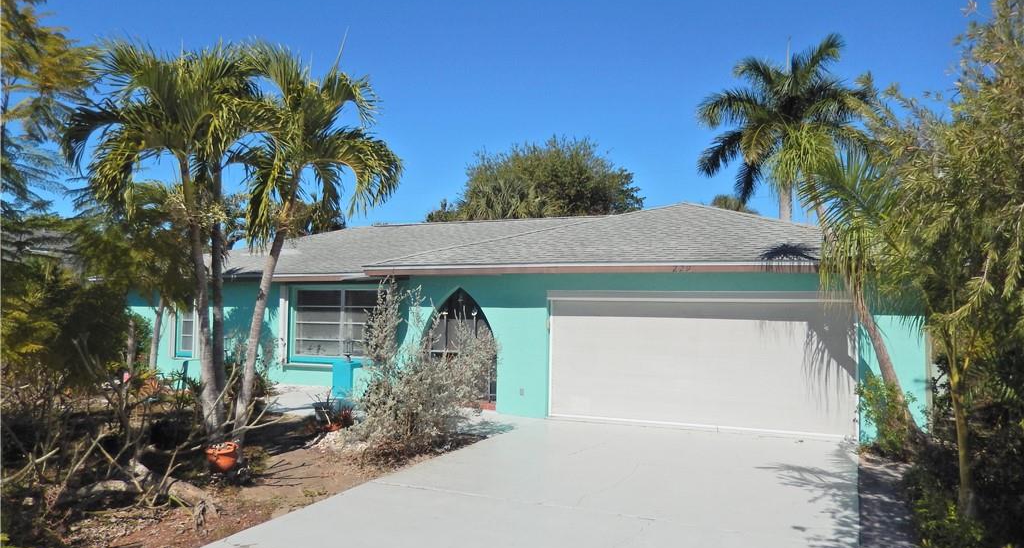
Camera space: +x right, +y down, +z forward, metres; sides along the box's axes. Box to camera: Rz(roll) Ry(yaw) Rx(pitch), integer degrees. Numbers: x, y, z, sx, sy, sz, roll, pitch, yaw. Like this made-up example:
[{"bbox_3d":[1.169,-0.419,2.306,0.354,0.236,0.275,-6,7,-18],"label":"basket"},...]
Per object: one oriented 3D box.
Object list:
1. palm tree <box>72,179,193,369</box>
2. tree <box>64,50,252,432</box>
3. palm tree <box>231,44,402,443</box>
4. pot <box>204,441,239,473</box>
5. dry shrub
[{"bbox_3d":[-7.820,0.260,15.400,2.550,4.400,2.500,0,-1,0],"label":"palm tree"},{"bbox_3d":[-4.828,-0.389,10.100,2.650,5.600,2.600,0,-1,0],"label":"tree"},{"bbox_3d":[-2.617,-0.315,9.900,2.300,5.500,2.300,0,-1,0],"label":"palm tree"},{"bbox_3d":[-3.516,2.215,8.950,0.380,0.340,0.380,0,-1,0],"label":"pot"},{"bbox_3d":[-1.228,1.299,10.500,1.950,2.250,1.700,0,-1,0],"label":"dry shrub"}]

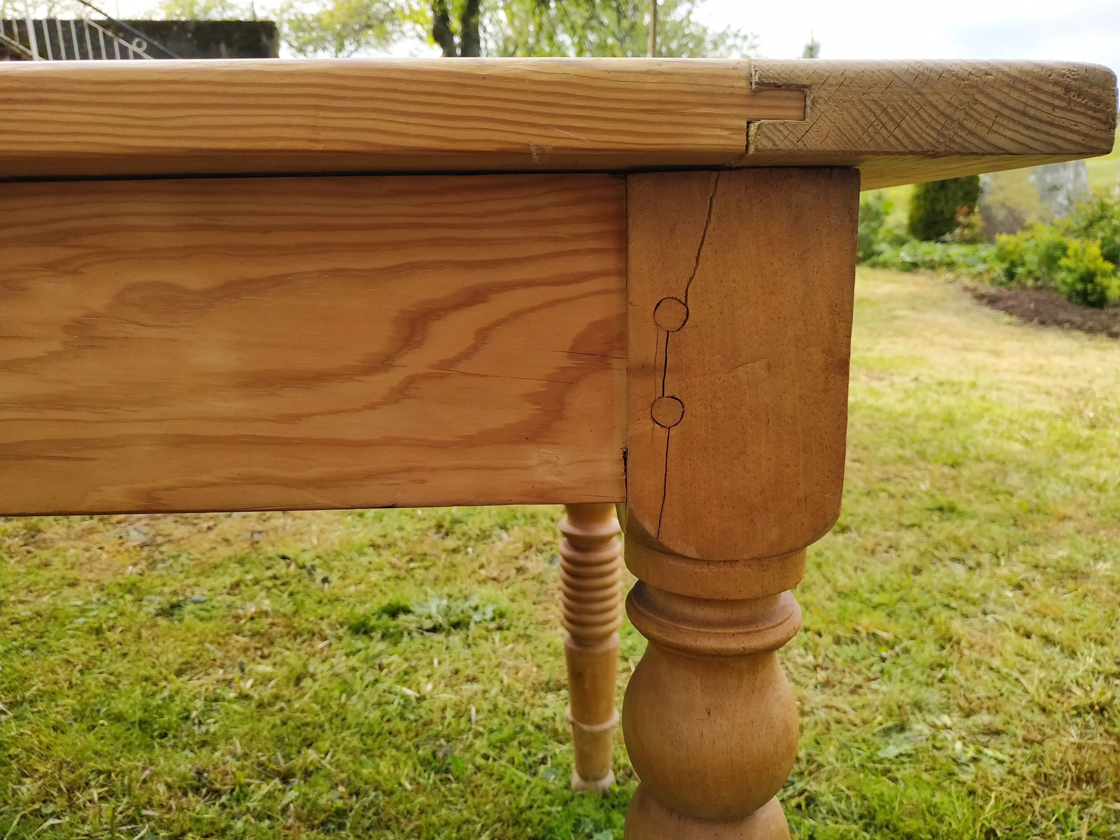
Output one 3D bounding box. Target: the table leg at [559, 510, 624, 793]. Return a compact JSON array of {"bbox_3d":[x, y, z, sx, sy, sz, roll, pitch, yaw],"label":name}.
[{"bbox_3d":[0.040,0.134,0.986,0.083,0.720,0.083,-1,12,-2],"label":"table leg"}]

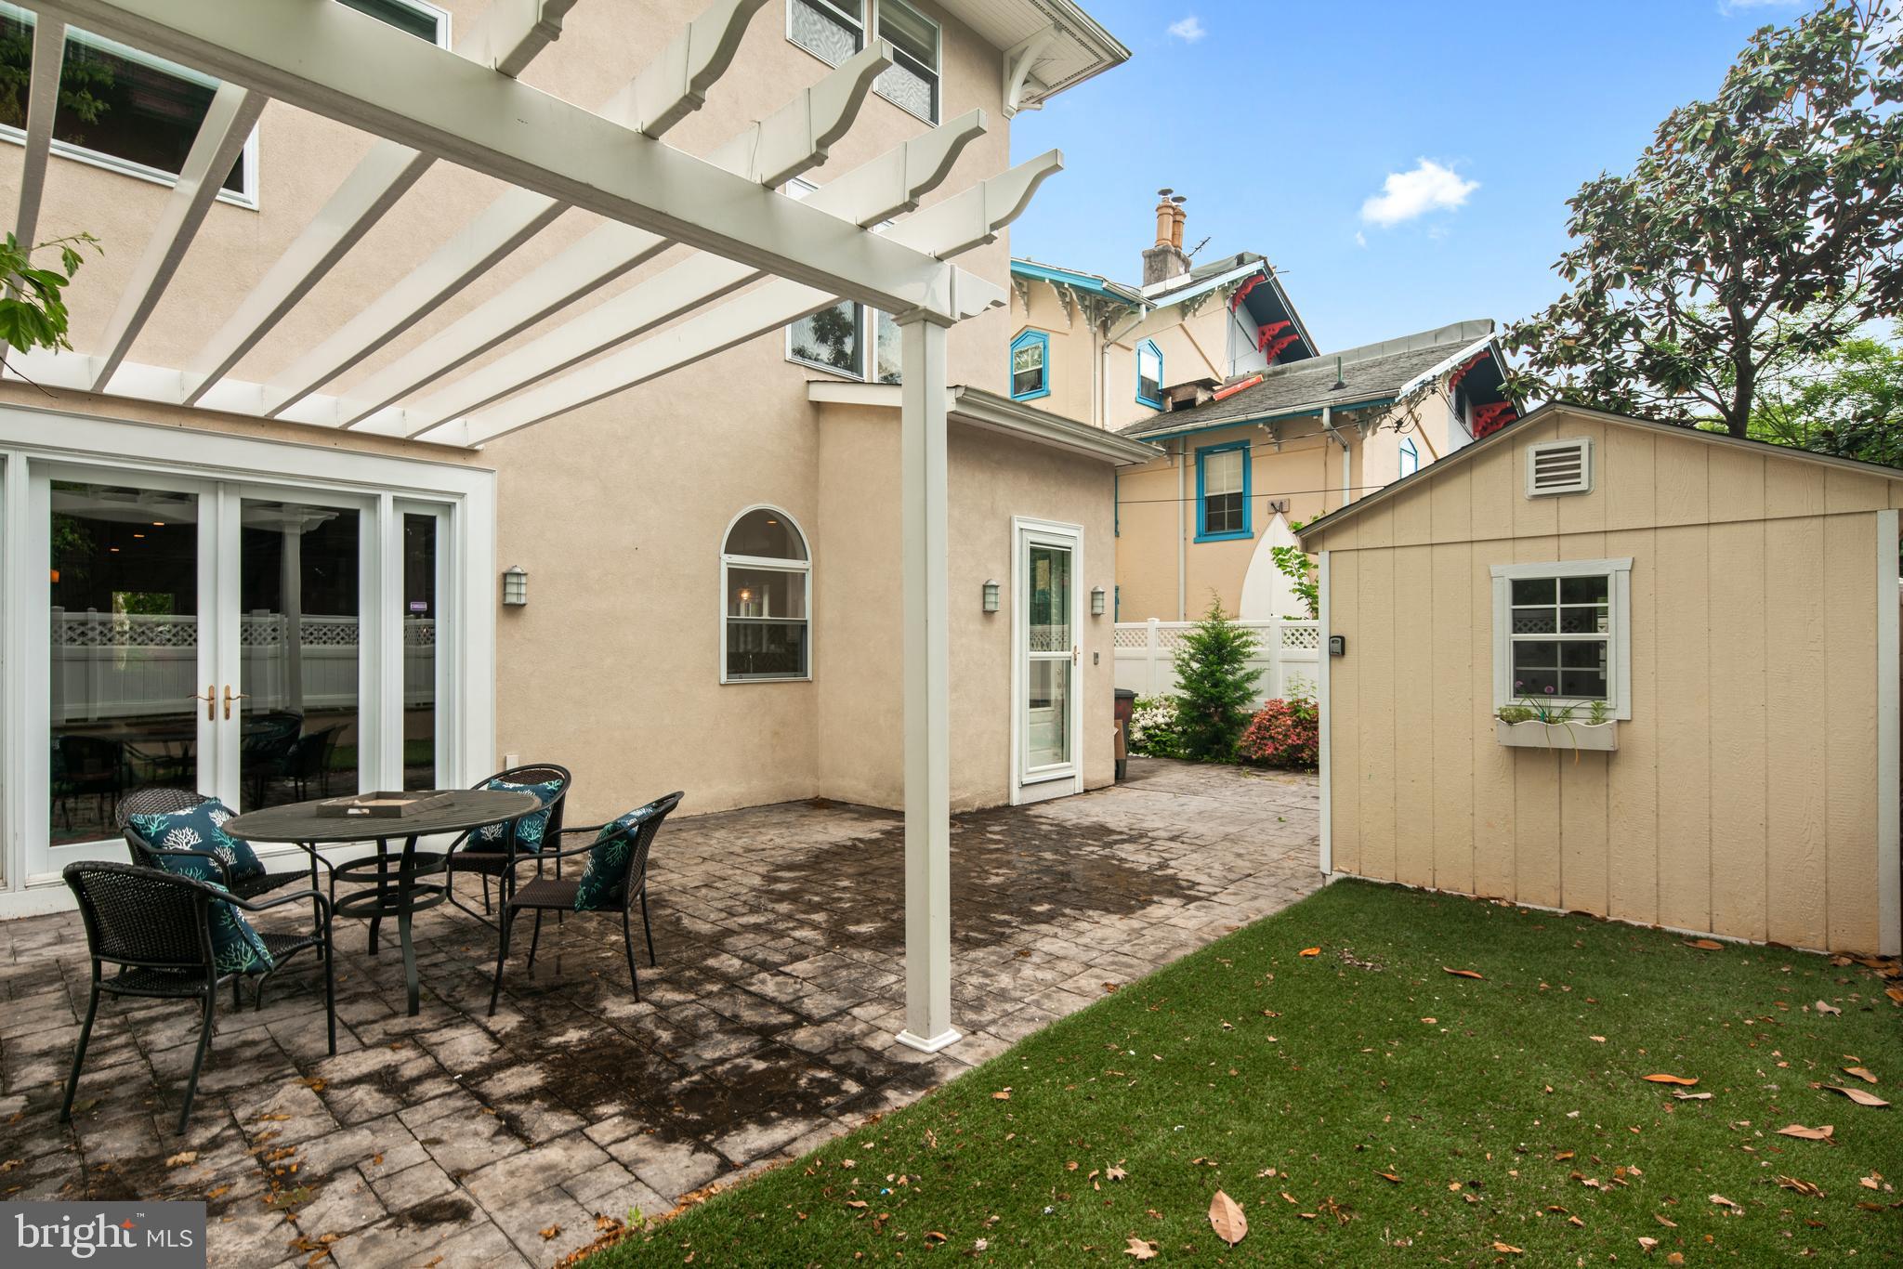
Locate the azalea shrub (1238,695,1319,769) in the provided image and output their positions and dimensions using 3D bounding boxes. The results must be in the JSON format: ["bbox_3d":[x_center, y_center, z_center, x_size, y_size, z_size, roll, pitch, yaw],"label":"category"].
[{"bbox_3d":[3.893,1.094,10.303,1.200,0.809,1.100,-1,-1,42],"label":"azalea shrub"}]

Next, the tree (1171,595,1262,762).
[{"bbox_3d":[3.216,0.496,10.909,1.100,2.019,1.100,-1,-1,42],"label":"tree"}]

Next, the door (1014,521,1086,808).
[{"bbox_3d":[0.859,0.224,7.902,0.100,2.426,0.995,-1,-1,44],"label":"door"}]

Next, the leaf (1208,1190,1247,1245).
[{"bbox_3d":[0.677,1.427,2.197,0.088,0.022,0.220,0,-1,10],"label":"leaf"}]

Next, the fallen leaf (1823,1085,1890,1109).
[{"bbox_3d":[2.777,1.416,2.754,0.090,0.035,0.155,0,-1,-39],"label":"fallen leaf"}]

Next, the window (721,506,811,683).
[{"bbox_3d":[-1.588,-0.348,7.771,0.100,1.529,0.940,-1,-1,43],"label":"window"}]

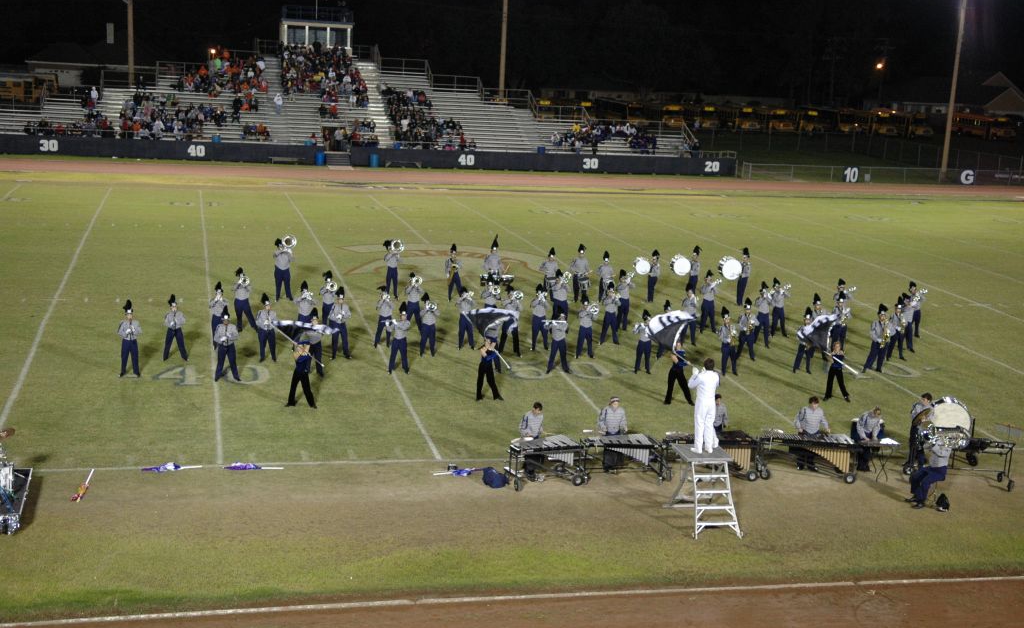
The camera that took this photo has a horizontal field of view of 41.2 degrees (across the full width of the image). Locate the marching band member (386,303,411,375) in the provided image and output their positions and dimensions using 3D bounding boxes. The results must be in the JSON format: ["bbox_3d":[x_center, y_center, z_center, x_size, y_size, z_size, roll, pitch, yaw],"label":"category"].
[{"bbox_3d":[-2.976,0.629,35.754,0.600,1.890,0.420,0,12,-13],"label":"marching band member"}]

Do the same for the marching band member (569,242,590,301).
[{"bbox_3d":[2.298,-1.392,46.417,0.620,1.970,0.460,0,12,-13],"label":"marching band member"}]

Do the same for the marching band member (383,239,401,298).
[{"bbox_3d":[-3.891,-1.451,44.882,0.580,1.930,0.550,0,12,-16],"label":"marching band member"}]

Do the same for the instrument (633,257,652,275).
[{"bbox_3d":[4.423,-1.598,46.640,0.540,0.540,0.380,0,12,-13],"label":"instrument"}]

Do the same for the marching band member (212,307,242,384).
[{"bbox_3d":[-7.053,0.749,33.852,0.680,1.860,0.480,0,12,-13],"label":"marching band member"}]

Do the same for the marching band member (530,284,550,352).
[{"bbox_3d":[0.842,0.086,38.896,0.570,1.890,0.500,0,12,-13],"label":"marching band member"}]

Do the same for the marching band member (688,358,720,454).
[{"bbox_3d":[3.733,1.779,26.310,0.580,1.820,0.520,-1,12,-13],"label":"marching band member"}]

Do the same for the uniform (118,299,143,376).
[{"bbox_3d":[-9.437,0.609,33.716,0.600,1.930,0.480,0,12,-13],"label":"uniform"}]

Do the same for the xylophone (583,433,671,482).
[{"bbox_3d":[2.304,3.018,28.295,1.650,0.860,0.800,1,12,-11],"label":"xylophone"}]

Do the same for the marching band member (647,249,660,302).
[{"bbox_3d":[4.926,-1.330,47.134,0.450,1.830,0.500,-1,12,-18],"label":"marching band member"}]

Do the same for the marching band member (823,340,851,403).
[{"bbox_3d":[8.441,1.484,35.316,0.700,1.600,0.450,3,11,-2],"label":"marching band member"}]

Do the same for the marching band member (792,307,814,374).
[{"bbox_3d":[8.117,0.736,37.889,0.540,1.870,0.460,0,12,-16],"label":"marching band member"}]

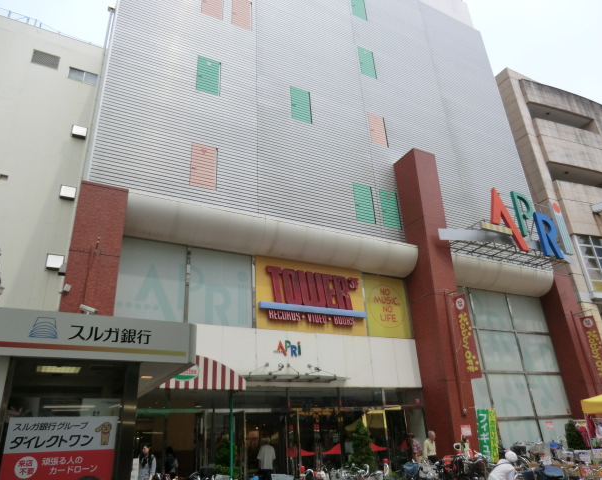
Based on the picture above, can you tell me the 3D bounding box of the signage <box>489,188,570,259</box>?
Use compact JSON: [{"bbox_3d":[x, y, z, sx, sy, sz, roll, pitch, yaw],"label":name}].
[{"bbox_3d":[10.141,-0.785,19.744,5.386,2.971,0.300,10,-27,-27],"label":"signage"}]

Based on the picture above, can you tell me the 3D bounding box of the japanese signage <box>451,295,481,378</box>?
[{"bbox_3d":[5.643,3.272,15.109,0.060,2.820,0.610,10,-27,-27],"label":"japanese signage"}]

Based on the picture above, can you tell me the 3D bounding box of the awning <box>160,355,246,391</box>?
[{"bbox_3d":[-3.018,3.297,10.957,3.140,0.845,1.050,10,-27,-27],"label":"awning"}]

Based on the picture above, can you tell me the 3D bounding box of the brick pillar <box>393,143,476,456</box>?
[{"bbox_3d":[5.078,2.212,16.681,1.140,12.200,1.550,10,-27,-27],"label":"brick pillar"}]

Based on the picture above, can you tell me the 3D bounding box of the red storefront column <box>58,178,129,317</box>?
[{"bbox_3d":[-5.322,2.409,10.772,1.180,8.100,1.000,10,-27,-27],"label":"red storefront column"}]

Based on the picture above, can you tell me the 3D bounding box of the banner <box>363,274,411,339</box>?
[{"bbox_3d":[3.265,2.473,16.546,1.975,2.331,0.070,10,-27,-27],"label":"banner"}]

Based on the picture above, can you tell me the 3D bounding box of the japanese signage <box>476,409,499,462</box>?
[{"bbox_3d":[5.920,6.344,14.043,0.600,1.800,0.080,-7,-24,9],"label":"japanese signage"}]

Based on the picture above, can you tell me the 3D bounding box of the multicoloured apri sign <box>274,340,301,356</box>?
[{"bbox_3d":[-0.371,3.291,13.441,0.927,0.500,0.070,10,-27,-26],"label":"multicoloured apri sign"}]

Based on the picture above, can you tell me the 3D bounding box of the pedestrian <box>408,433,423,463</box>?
[{"bbox_3d":[3.615,6.736,13.560,0.350,1.570,0.480,-21,-30,36],"label":"pedestrian"}]

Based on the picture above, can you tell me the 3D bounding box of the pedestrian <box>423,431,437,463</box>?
[{"bbox_3d":[4.064,6.650,13.494,0.480,1.630,0.320,20,-32,-41],"label":"pedestrian"}]

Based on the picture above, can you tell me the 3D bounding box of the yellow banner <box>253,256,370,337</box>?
[{"bbox_3d":[0.507,1.934,15.026,4.287,2.375,0.200,10,-27,-27],"label":"yellow banner"}]

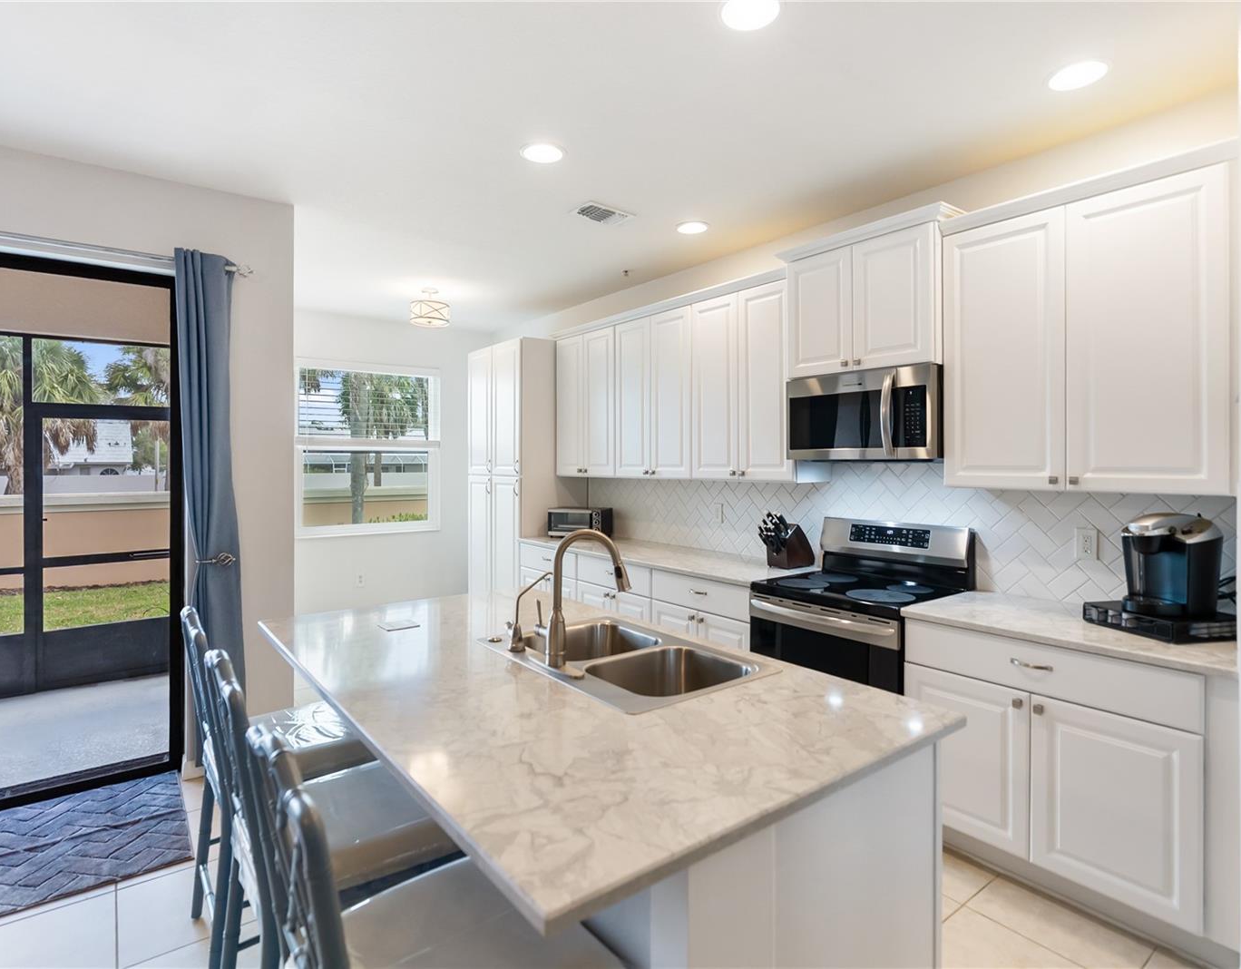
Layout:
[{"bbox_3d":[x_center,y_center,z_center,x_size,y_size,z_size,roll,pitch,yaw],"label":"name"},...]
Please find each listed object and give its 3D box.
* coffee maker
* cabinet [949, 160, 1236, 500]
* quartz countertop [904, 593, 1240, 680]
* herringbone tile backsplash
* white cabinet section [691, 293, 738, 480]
[{"bbox_3d":[1.916,0.309,2.262,0.330,0.400,0.335,0,2,-10],"label":"coffee maker"},{"bbox_3d":[1.768,-0.510,2.476,0.332,1.060,0.895,0,1,-38],"label":"cabinet"},{"bbox_3d":[1.683,0.523,2.382,0.647,0.035,0.979,-1,2,-38],"label":"quartz countertop"},{"bbox_3d":[0.985,0.165,3.764,0.020,0.600,4.029,-1,2,-38],"label":"herringbone tile backsplash"},{"bbox_3d":[0.655,-0.541,3.791,0.315,1.037,0.362,-2,3,-40],"label":"white cabinet section"}]

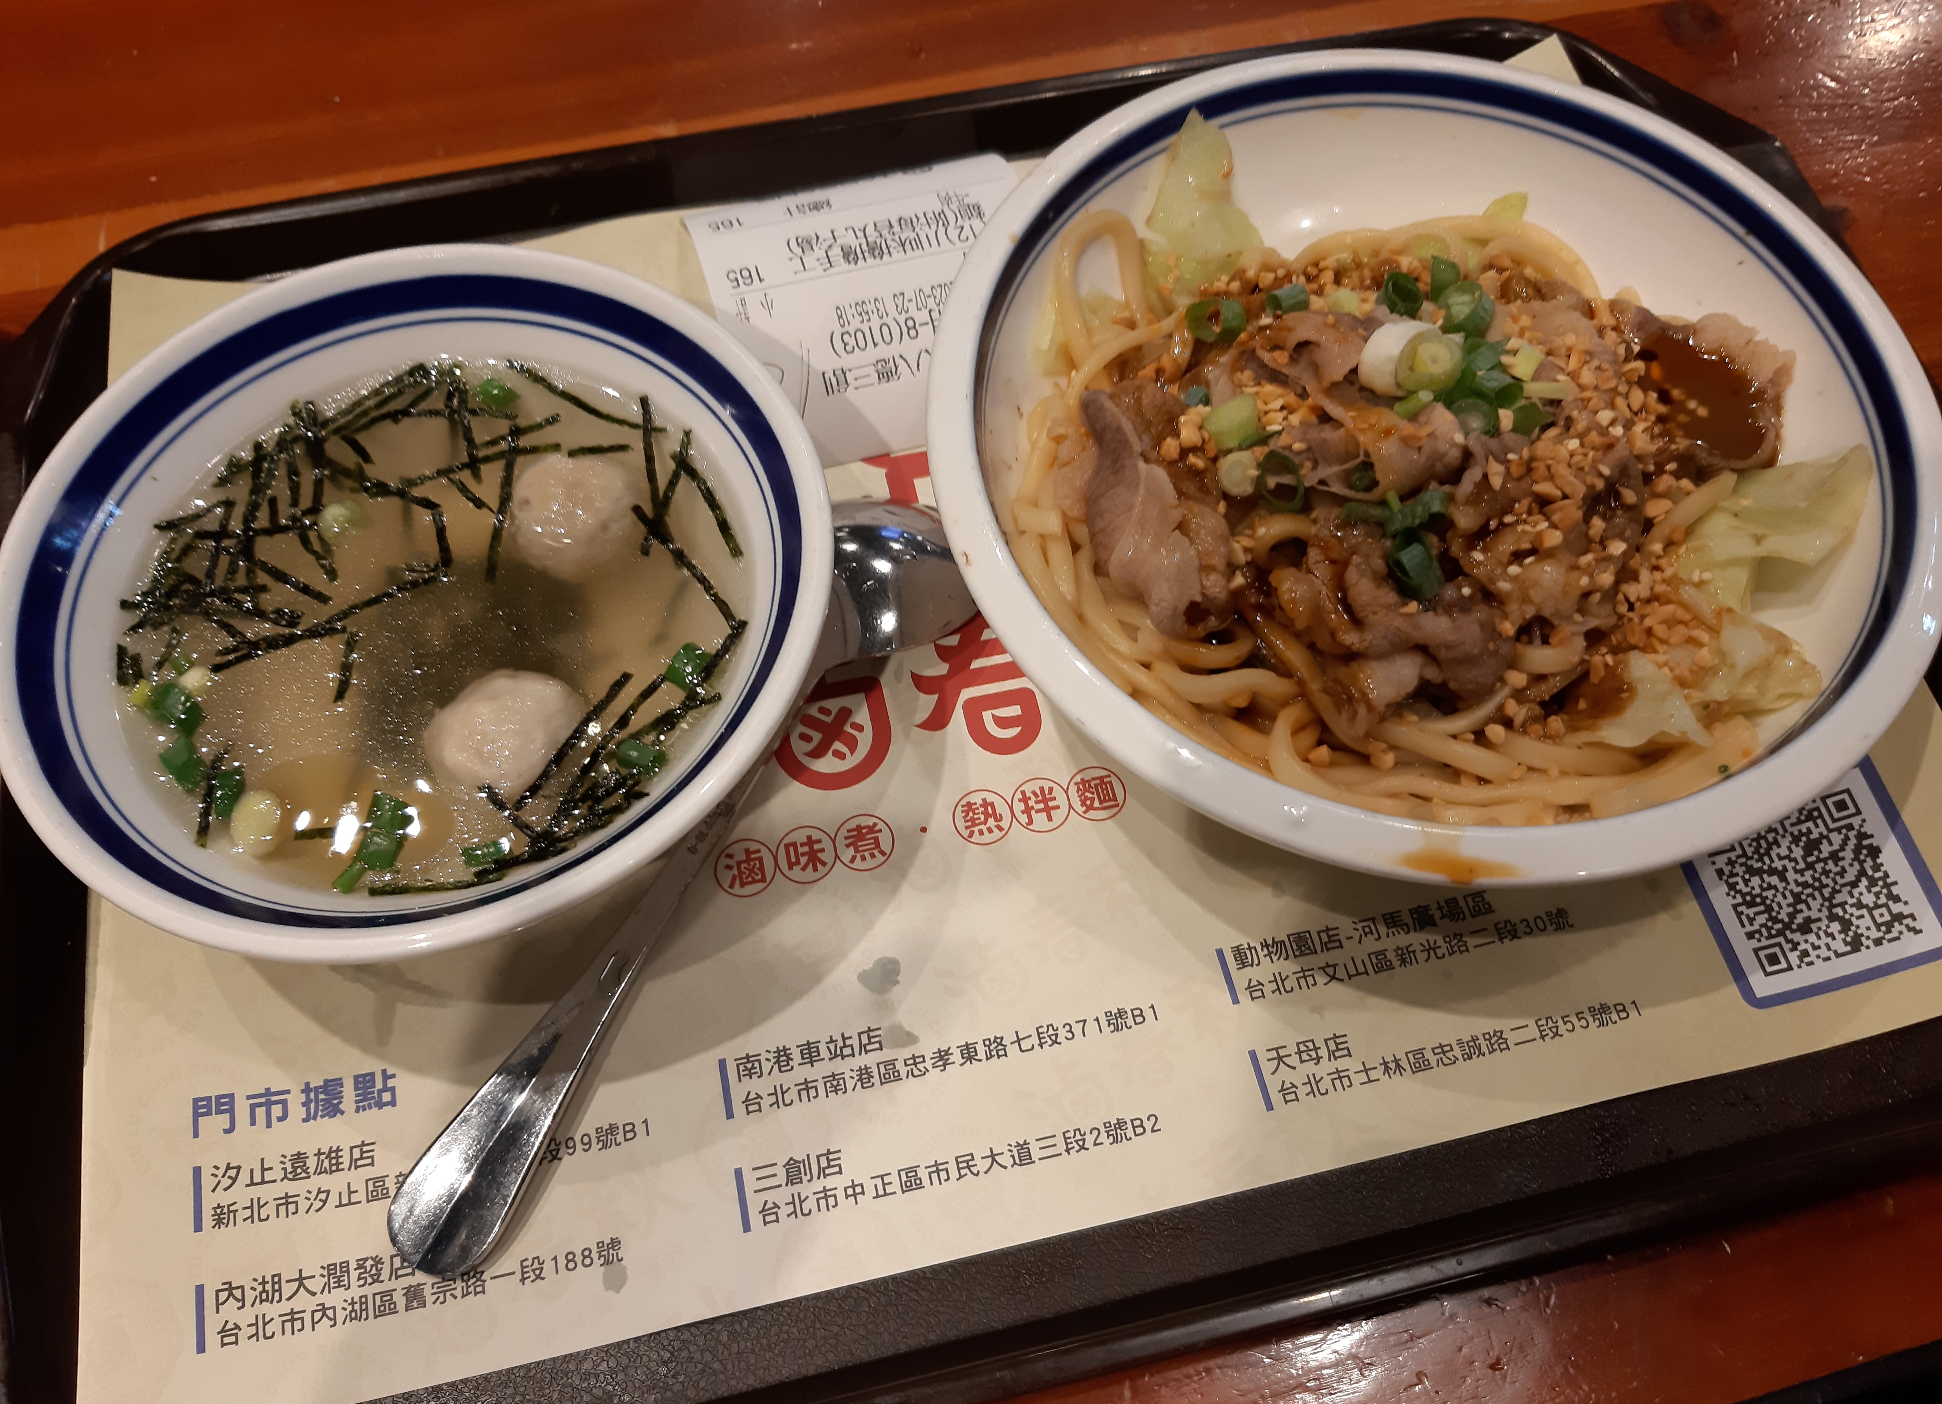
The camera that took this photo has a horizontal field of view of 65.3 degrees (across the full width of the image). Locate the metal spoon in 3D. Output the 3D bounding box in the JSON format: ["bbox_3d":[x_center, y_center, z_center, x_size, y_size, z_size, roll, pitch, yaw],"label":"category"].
[{"bbox_3d":[-0.050,0.023,0.281,0.043,0.022,0.173,25,66,12],"label":"metal spoon"}]

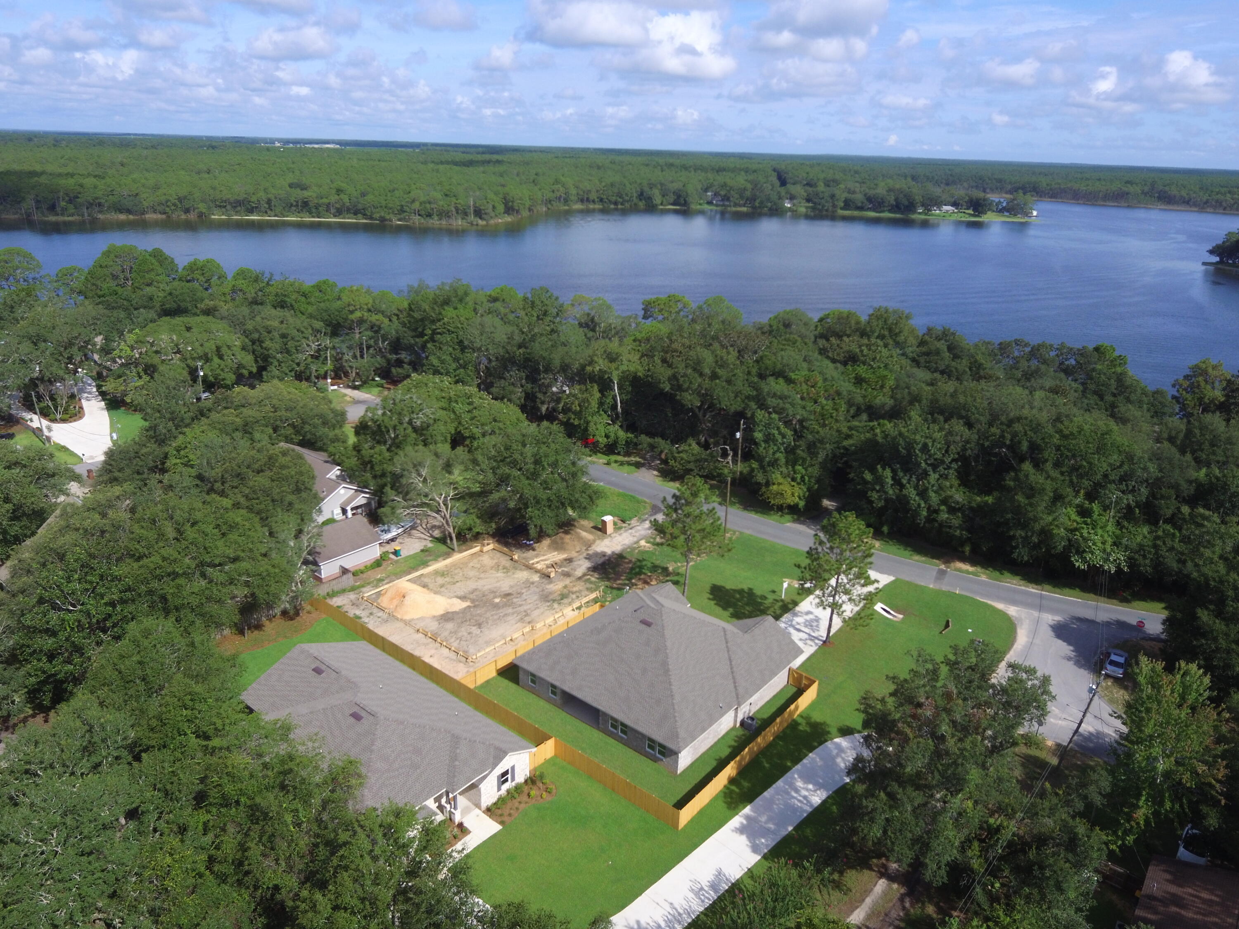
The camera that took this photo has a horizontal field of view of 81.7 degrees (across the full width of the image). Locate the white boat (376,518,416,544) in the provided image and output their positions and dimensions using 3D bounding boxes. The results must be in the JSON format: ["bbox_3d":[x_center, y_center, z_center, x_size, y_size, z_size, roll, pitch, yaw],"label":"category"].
[{"bbox_3d":[-26.720,7.954,86.130,2.200,1.886,5.762,19,29,34],"label":"white boat"}]

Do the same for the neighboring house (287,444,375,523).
[{"bbox_3d":[-39.574,1.985,94.007,17.810,5.867,9.114,21,30,36],"label":"neighboring house"}]

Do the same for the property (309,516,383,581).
[{"bbox_3d":[-32.180,8.821,80.806,7.648,4.505,7.438,21,30,36],"label":"property"}]

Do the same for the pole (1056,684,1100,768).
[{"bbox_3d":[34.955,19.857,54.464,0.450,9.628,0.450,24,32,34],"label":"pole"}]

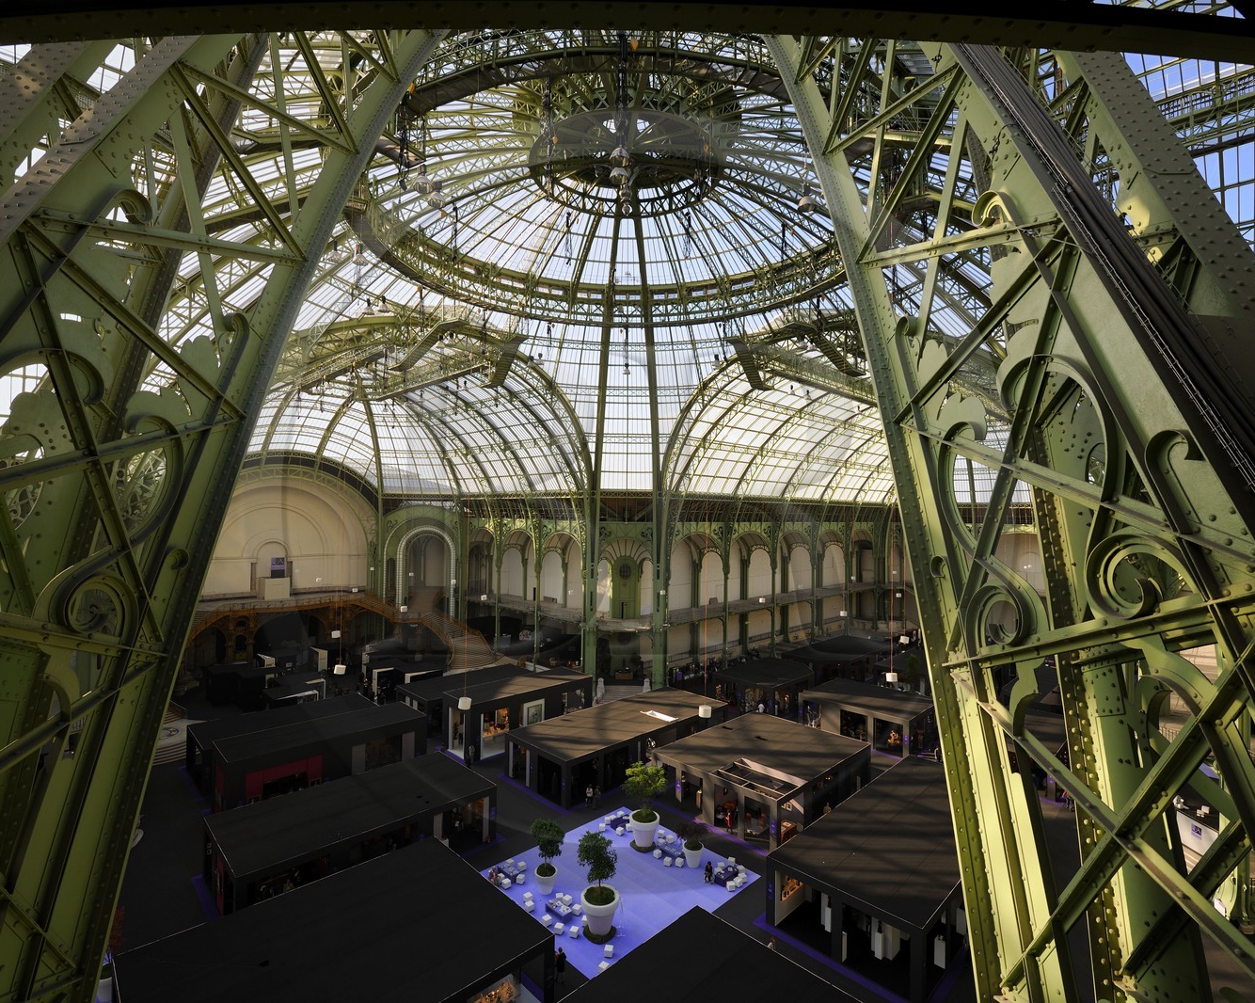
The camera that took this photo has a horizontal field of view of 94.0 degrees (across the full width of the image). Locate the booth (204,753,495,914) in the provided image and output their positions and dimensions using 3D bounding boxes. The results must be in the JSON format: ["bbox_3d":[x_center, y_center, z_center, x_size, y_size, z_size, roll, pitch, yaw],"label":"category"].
[{"bbox_3d":[-19.136,23.374,41.778,16.780,3.970,9.120,3,-3,-45],"label":"booth"}]

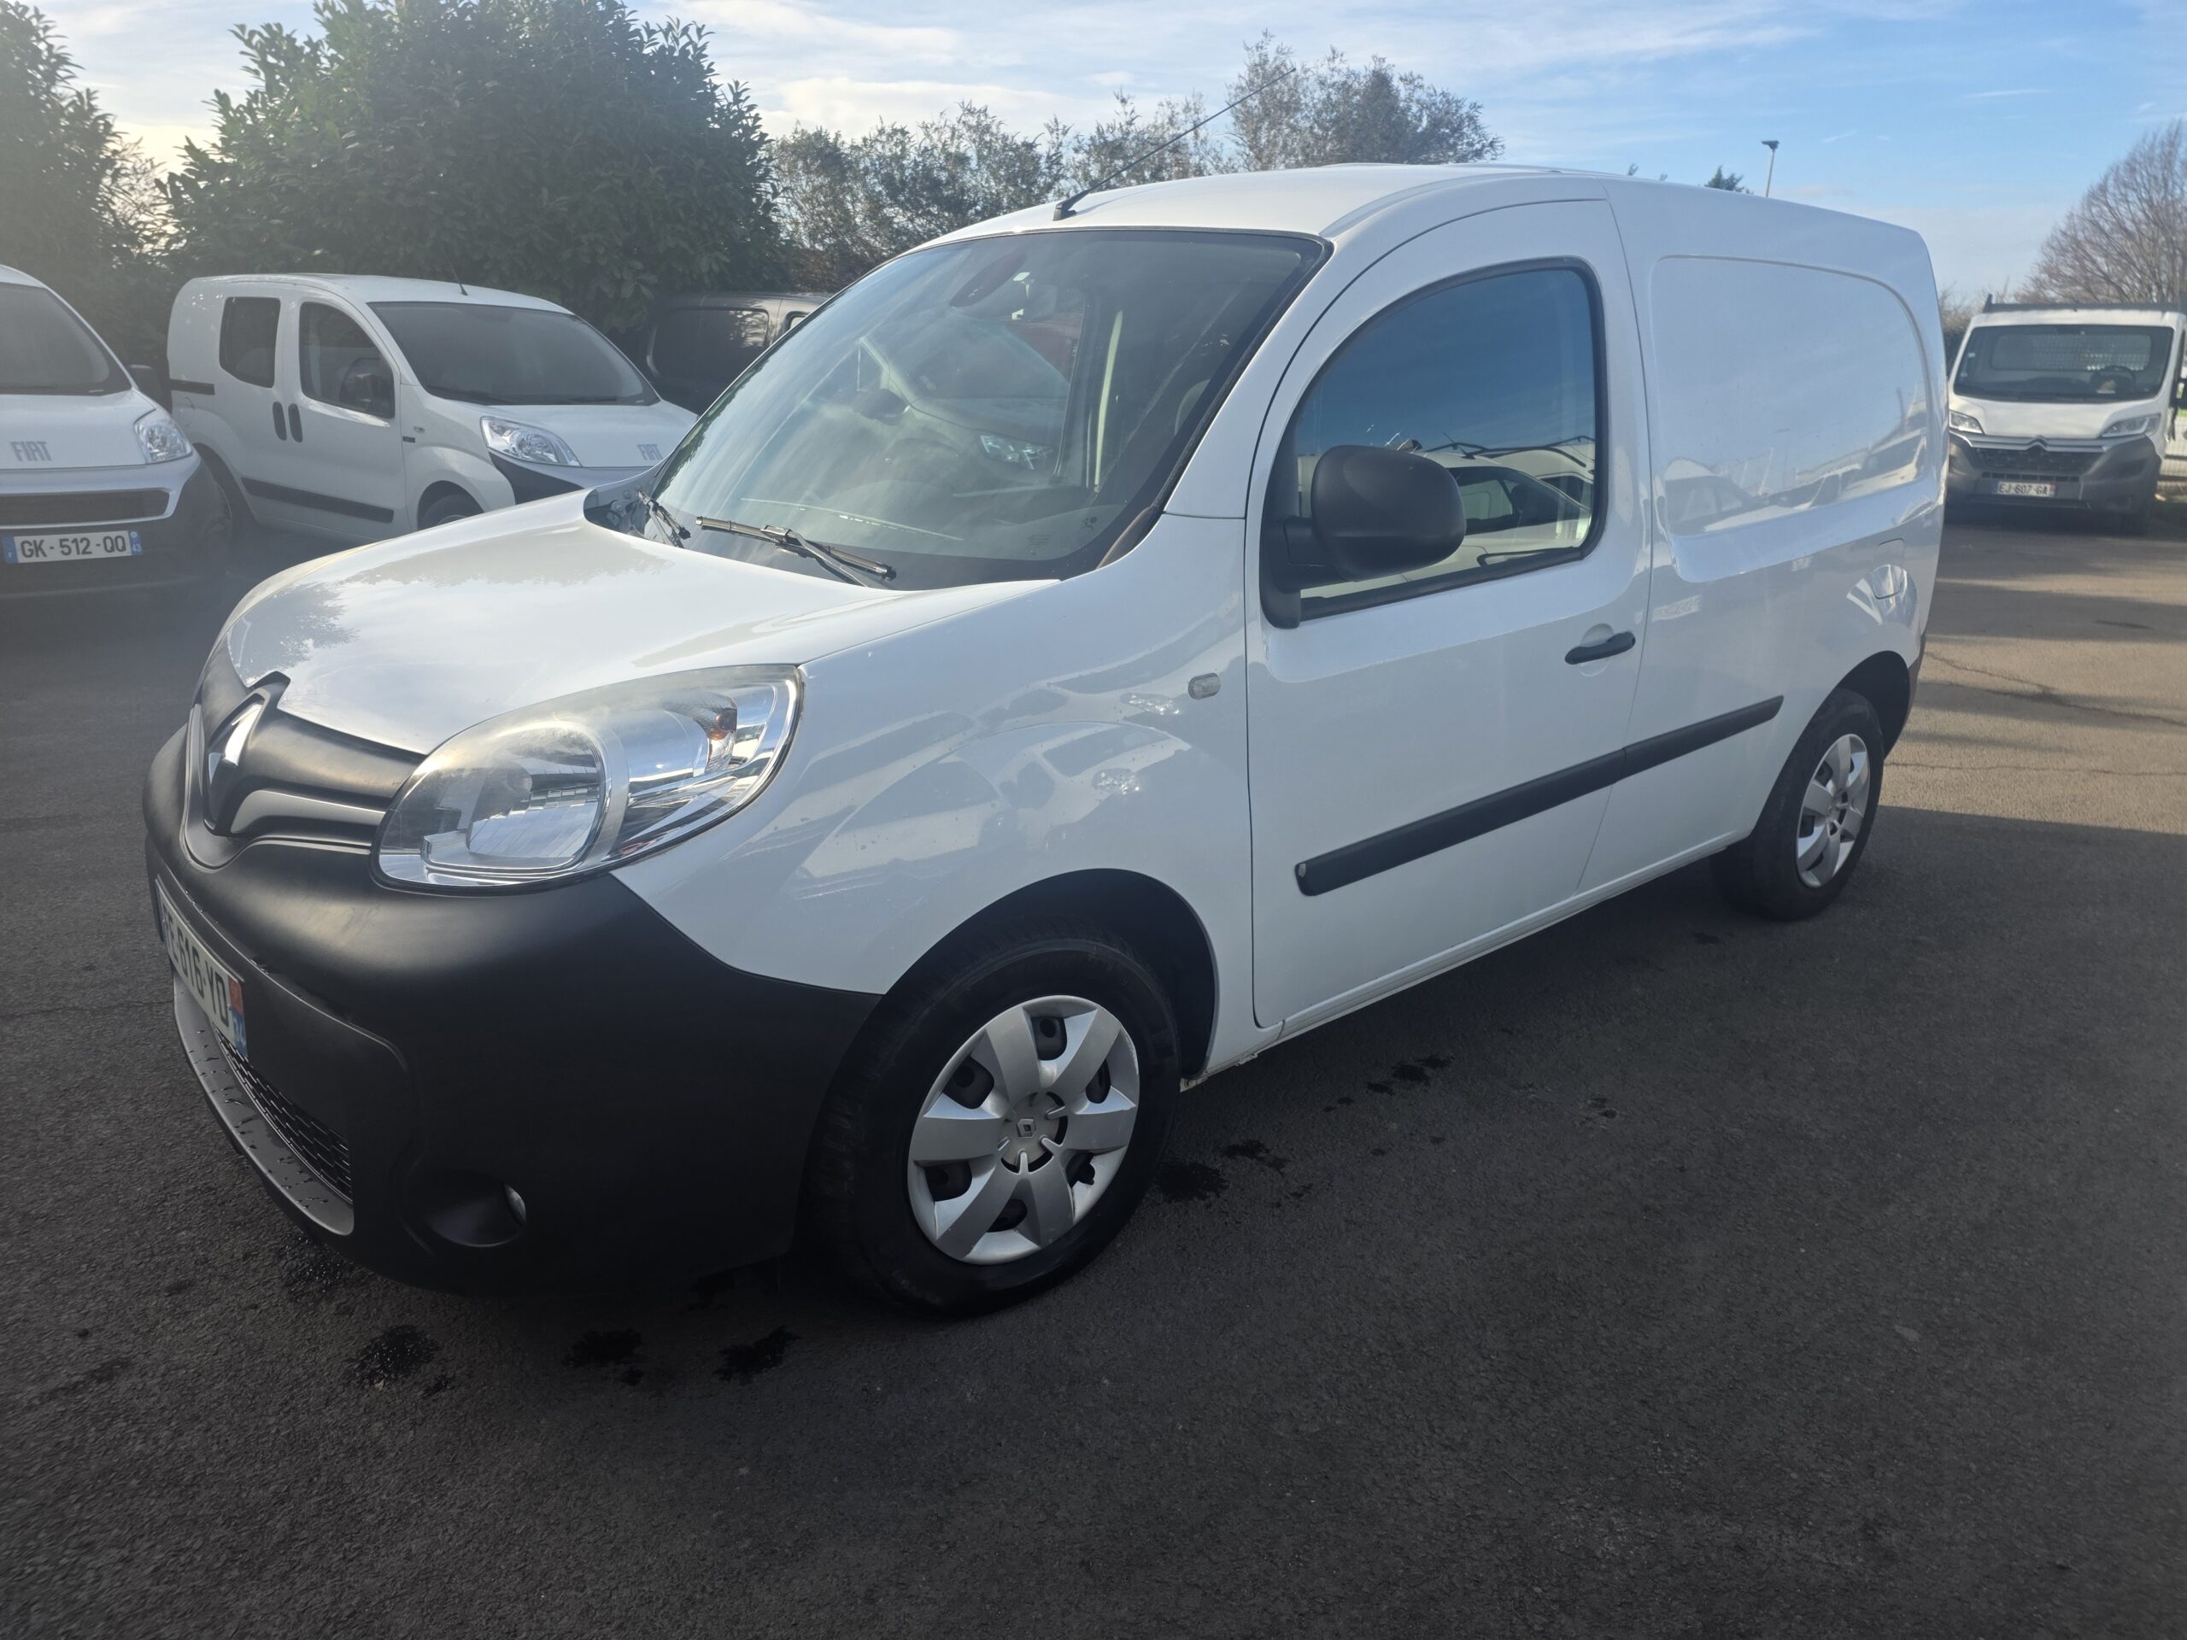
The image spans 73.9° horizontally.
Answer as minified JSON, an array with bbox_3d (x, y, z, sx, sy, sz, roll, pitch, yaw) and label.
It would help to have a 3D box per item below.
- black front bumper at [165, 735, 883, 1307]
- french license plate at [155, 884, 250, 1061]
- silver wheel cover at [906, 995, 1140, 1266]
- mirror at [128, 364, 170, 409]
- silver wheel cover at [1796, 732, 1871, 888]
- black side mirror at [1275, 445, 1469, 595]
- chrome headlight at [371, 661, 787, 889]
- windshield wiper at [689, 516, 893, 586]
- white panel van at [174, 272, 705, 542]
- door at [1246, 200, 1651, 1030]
[{"bbox_3d":[-1.079,0.178,2.271,0.630,0.620,1.780,-13,22,-39],"label":"black front bumper"},{"bbox_3d":[-1.288,0.203,2.083,0.015,0.110,0.520,-13,22,-39],"label":"french license plate"},{"bbox_3d":[-0.097,0.448,2.104,0.406,0.406,0.050,-12,22,-38],"label":"silver wheel cover"},{"bbox_3d":[-5.042,-2.313,7.761,0.140,0.240,0.220,14,21,36],"label":"mirror"},{"bbox_3d":[1.936,-0.024,3.813,0.406,0.406,0.050,-13,22,-39],"label":"silver wheel cover"},{"bbox_3d":[0.399,-0.445,2.105,0.160,0.200,0.260,-13,22,-39],"label":"black side mirror"},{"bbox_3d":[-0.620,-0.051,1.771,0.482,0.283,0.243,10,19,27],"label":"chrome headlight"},{"bbox_3d":[-0.509,-0.447,2.401,0.090,0.070,0.600,-13,22,-39],"label":"windshield wiper"},{"bbox_3d":[-3.817,-2.327,8.864,3.930,1.720,1.720,13,20,33],"label":"white panel van"},{"bbox_3d":[0.593,-0.409,2.491,1.120,1.320,0.220,-13,22,-39],"label":"door"}]

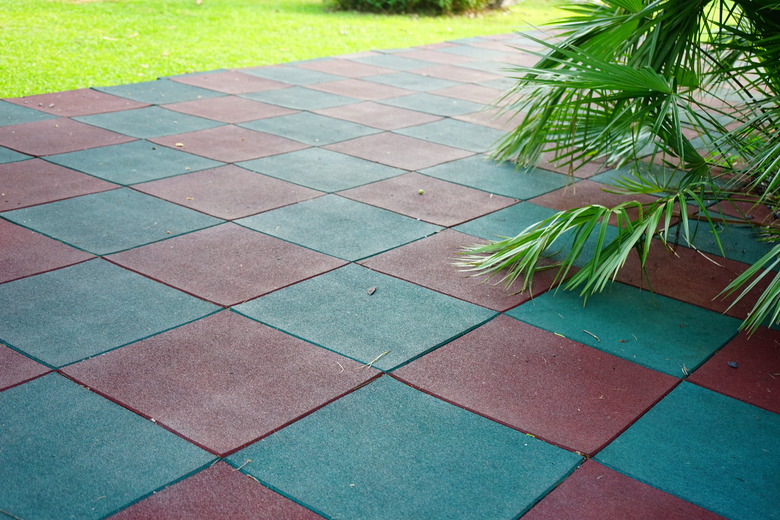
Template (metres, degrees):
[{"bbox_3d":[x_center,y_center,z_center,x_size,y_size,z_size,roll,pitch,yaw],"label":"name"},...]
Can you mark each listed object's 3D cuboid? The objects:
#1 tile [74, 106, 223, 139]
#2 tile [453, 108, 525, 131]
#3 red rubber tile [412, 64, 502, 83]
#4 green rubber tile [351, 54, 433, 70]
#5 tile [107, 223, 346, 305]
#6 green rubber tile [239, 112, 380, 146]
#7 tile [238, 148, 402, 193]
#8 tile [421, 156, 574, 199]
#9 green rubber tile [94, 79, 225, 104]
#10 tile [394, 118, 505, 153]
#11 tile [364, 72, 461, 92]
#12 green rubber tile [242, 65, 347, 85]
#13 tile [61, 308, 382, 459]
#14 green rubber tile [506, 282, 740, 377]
[{"bbox_3d":[-1.071,-0.611,4.187,0.500,0.030,0.500,18,24,33],"label":"tile"},{"bbox_3d":[0.659,-0.707,4.872,0.500,0.030,0.500,19,24,34],"label":"tile"},{"bbox_3d":[0.430,-1.222,6.216,0.500,0.030,0.500,18,24,32],"label":"red rubber tile"},{"bbox_3d":[0.033,-1.343,6.411,0.500,0.030,0.500,18,24,33],"label":"green rubber tile"},{"bbox_3d":[-0.459,0.011,2.655,0.500,0.030,0.500,18,24,32],"label":"tile"},{"bbox_3d":[-0.370,-0.602,4.348,0.500,0.030,0.500,18,24,32],"label":"green rubber tile"},{"bbox_3d":[-0.266,-0.353,3.692,0.500,0.030,0.500,18,24,32],"label":"tile"},{"bbox_3d":[0.445,-0.331,3.799,0.500,0.030,0.500,19,24,33],"label":"tile"},{"bbox_3d":[-1.192,-0.866,4.875,0.500,0.030,0.500,18,24,32],"label":"green rubber tile"},{"bbox_3d":[0.340,-0.582,4.401,0.500,0.030,0.500,18,24,33],"label":"tile"},{"bbox_3d":[0.137,-1.085,5.730,0.500,0.030,0.500,18,24,33],"label":"tile"},{"bbox_3d":[-0.573,-1.099,5.619,0.500,0.030,0.500,18,24,33],"label":"green rubber tile"},{"bbox_3d":[-0.358,0.255,2.020,0.500,0.030,0.500,19,24,33],"label":"tile"},{"bbox_3d":[0.637,0.163,2.496,0.500,0.030,0.500,18,24,32],"label":"green rubber tile"}]

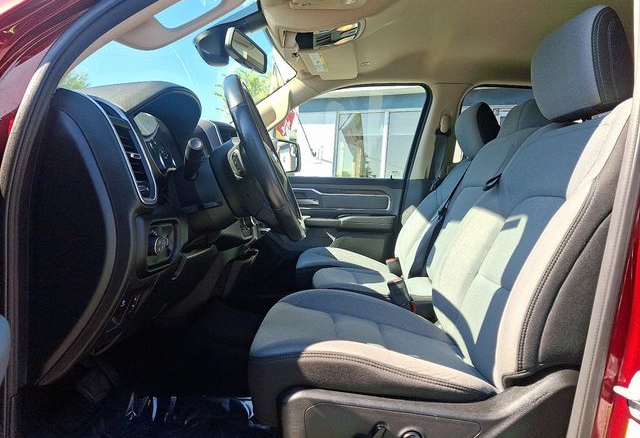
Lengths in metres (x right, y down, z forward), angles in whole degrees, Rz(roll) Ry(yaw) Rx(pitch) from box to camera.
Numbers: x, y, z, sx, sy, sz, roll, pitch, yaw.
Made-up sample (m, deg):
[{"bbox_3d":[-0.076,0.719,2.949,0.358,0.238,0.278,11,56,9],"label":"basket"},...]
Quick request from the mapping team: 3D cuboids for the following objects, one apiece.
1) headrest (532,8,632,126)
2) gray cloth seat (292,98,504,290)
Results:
[{"bbox_3d":[0.580,-0.331,1.020,0.120,0.200,0.265,2,-1,-1],"label":"headrest"},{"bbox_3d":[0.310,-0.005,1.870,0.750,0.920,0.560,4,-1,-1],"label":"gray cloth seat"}]

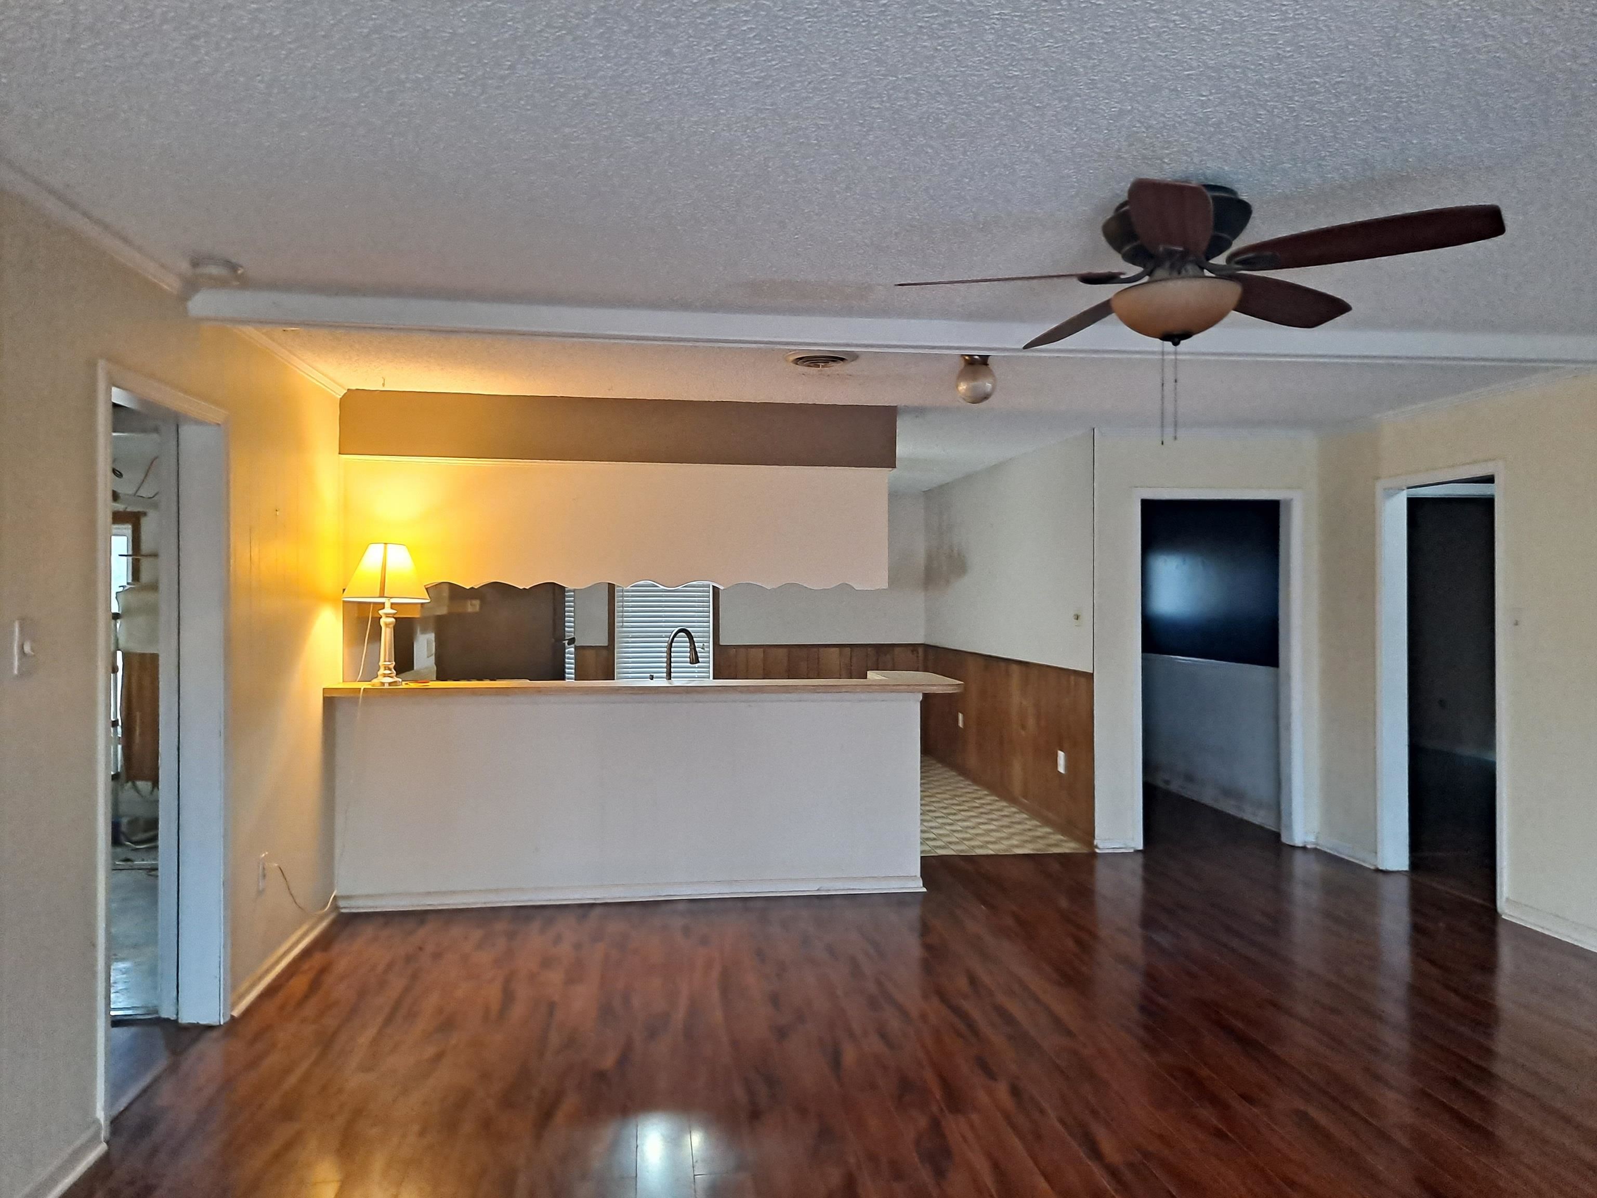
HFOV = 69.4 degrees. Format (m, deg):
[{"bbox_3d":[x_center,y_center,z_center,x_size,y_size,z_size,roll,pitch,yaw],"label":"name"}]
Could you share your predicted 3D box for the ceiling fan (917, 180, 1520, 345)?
[{"bbox_3d":[0.895,-0.782,2.713,1.290,0.389,1.280,0,0,-8],"label":"ceiling fan"}]

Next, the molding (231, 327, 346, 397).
[{"bbox_3d":[-2.043,-0.962,4.691,0.050,0.052,1.550,0,0,-8],"label":"molding"}]

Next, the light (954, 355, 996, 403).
[{"bbox_3d":[0.698,-0.870,4.533,0.162,0.210,0.162,0,0,-8],"label":"light"}]

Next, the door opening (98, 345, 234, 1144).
[{"bbox_3d":[-1.973,0.410,3.502,0.155,2.087,0.970,0,0,-8],"label":"door opening"}]

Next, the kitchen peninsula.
[{"bbox_3d":[-0.727,0.928,5.787,2.960,1.049,0.900,0,0,-8],"label":"kitchen peninsula"}]

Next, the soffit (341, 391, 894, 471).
[{"bbox_3d":[-0.851,-0.825,5.778,2.676,0.316,0.341,0,0,-7],"label":"soffit"}]

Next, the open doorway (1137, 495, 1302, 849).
[{"bbox_3d":[2.448,0.439,6.807,0.945,2.040,0.140,0,0,-8],"label":"open doorway"}]

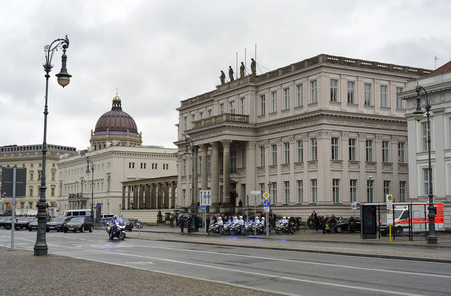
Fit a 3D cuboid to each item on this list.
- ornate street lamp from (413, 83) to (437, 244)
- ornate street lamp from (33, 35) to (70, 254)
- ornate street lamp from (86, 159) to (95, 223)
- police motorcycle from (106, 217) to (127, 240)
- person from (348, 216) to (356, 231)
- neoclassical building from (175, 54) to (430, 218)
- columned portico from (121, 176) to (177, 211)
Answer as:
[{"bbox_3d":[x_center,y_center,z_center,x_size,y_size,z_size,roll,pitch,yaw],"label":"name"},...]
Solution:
[{"bbox_3d":[13.032,0.944,42.446,1.550,10.500,0.750,3,-6,-29],"label":"ornate street lamp"},{"bbox_3d":[-8.135,-0.243,30.815,1.550,10.500,0.750,3,-6,-29],"label":"ornate street lamp"},{"bbox_3d":[-21.427,6.915,103.558,1.550,10.500,0.750,3,-6,-29],"label":"ornate street lamp"},{"bbox_3d":[-7.772,5.787,46.746,0.950,1.620,2.200,4,-7,-35],"label":"police motorcycle"},{"bbox_3d":[11.948,7.170,61.315,0.580,1.680,0.450,-4,-7,34],"label":"person"},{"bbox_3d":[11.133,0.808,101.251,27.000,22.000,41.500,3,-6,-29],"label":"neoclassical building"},{"bbox_3d":[-13.783,9.306,128.732,3.500,5.850,29.000,3,-6,-29],"label":"columned portico"}]

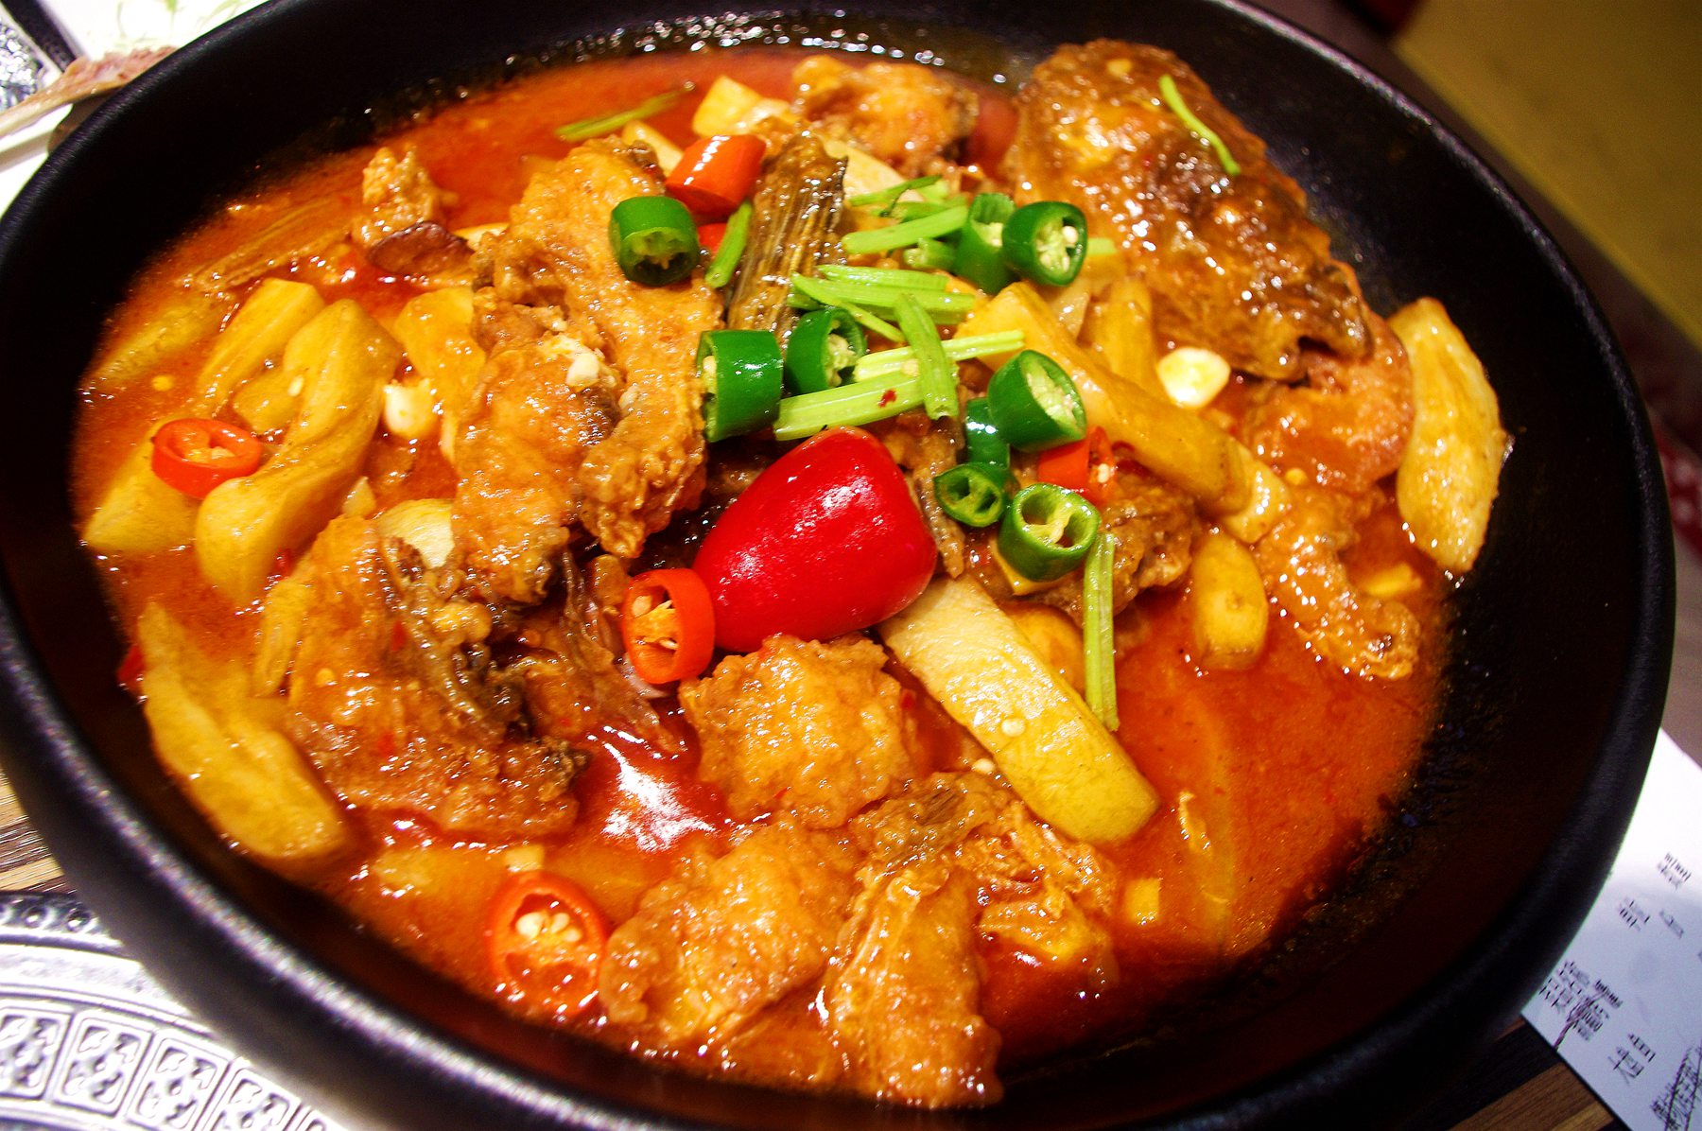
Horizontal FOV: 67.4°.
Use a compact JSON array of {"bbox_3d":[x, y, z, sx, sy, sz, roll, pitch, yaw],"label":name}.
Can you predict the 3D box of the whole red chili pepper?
[{"bbox_3d":[-0.007,-0.005,0.242,0.038,0.030,0.047,40,58,22],"label":"whole red chili pepper"}]

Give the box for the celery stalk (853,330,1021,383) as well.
[{"bbox_3d":[0.020,-0.046,0.275,0.041,0.004,0.005,-13,55,-19],"label":"celery stalk"}]

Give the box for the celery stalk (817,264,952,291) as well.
[{"bbox_3d":[0.007,-0.064,0.287,0.030,0.004,0.004,6,52,-2],"label":"celery stalk"}]

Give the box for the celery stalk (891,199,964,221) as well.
[{"bbox_3d":[0.018,-0.088,0.315,0.019,0.004,0.004,-6,53,1],"label":"celery stalk"}]

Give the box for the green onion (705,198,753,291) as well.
[{"bbox_3d":[-0.027,-0.075,0.293,0.004,0.004,0.042,10,41,1],"label":"green onion"}]

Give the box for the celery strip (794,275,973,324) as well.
[{"bbox_3d":[0.007,-0.059,0.282,0.041,0.004,0.005,8,52,-2],"label":"celery strip"}]

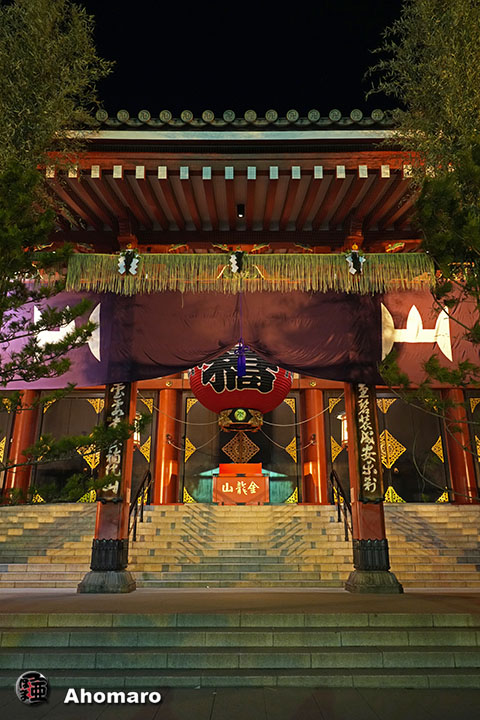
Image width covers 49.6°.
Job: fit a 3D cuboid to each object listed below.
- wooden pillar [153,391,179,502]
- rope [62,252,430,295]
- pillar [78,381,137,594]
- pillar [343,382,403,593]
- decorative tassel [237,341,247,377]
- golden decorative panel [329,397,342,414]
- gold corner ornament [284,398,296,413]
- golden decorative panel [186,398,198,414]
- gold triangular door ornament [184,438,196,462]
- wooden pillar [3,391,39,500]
[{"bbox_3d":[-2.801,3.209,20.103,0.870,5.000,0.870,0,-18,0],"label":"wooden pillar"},{"bbox_3d":[0.245,-2.123,12.721,9.025,1.146,0.250,0,-18,0],"label":"rope"},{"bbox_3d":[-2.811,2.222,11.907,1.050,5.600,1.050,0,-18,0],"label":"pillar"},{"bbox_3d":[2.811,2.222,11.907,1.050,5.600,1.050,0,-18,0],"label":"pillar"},{"bbox_3d":[0.035,-0.040,12.133,0.257,0.886,0.200,0,-18,0],"label":"decorative tassel"},{"bbox_3d":[3.787,1.818,20.566,0.534,0.648,0.050,0,-18,0],"label":"golden decorative panel"},{"bbox_3d":[1.977,1.818,20.566,0.514,0.607,0.050,0,-18,0],"label":"gold corner ornament"},{"bbox_3d":[-1.868,1.827,20.562,0.494,0.627,0.050,0,-18,0],"label":"golden decorative panel"},{"bbox_3d":[-1.906,3.443,20.025,0.462,0.998,0.050,0,-18,0],"label":"gold triangular door ornament"},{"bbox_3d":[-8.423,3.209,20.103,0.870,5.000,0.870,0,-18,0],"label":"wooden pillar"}]

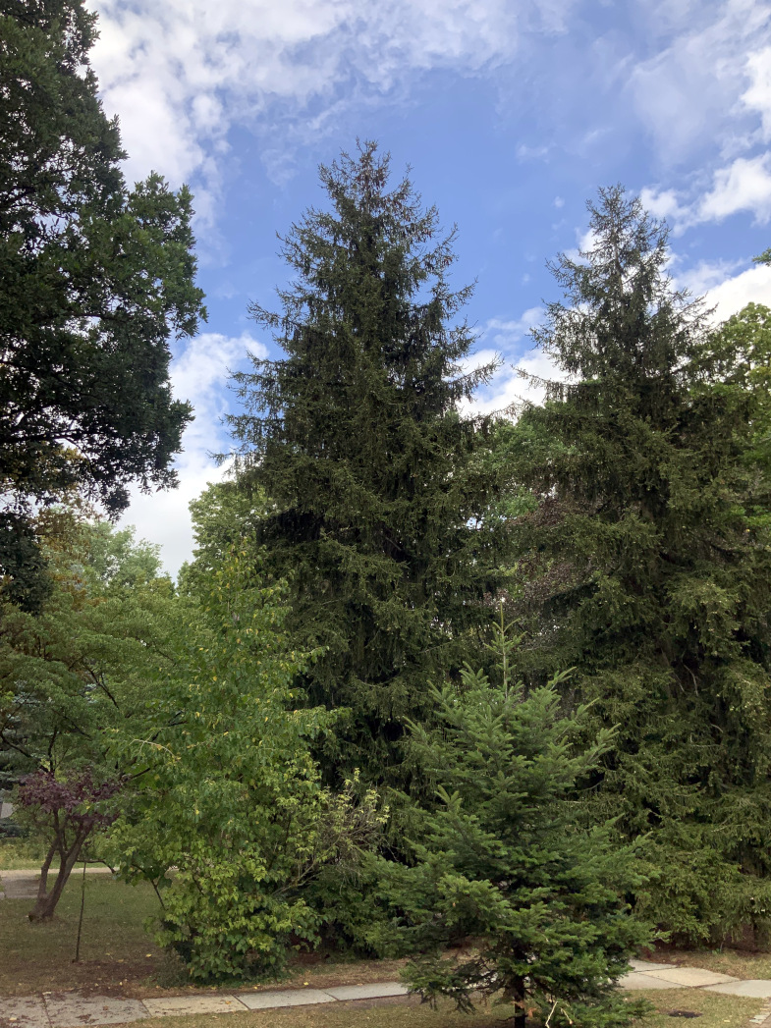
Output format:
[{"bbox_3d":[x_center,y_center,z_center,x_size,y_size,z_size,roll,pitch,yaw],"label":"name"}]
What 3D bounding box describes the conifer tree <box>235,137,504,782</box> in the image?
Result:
[{"bbox_3d":[-0.350,-0.640,14.751,5.300,14.150,5.300,0,-19,0],"label":"conifer tree"}]

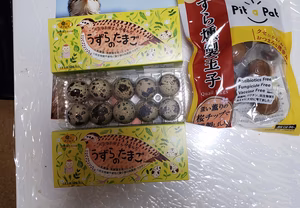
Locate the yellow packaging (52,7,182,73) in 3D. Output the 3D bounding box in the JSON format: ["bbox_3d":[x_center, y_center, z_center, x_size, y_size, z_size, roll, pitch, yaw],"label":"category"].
[{"bbox_3d":[-0.037,-0.069,0.350,0.145,0.036,0.060,-5,87,2],"label":"yellow packaging"}]

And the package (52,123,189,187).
[{"bbox_3d":[-0.032,0.057,0.343,0.145,0.036,0.060,-4,87,2],"label":"package"}]

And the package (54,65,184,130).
[{"bbox_3d":[-0.034,-0.006,0.348,0.144,0.034,0.062,-4,87,2],"label":"package"}]

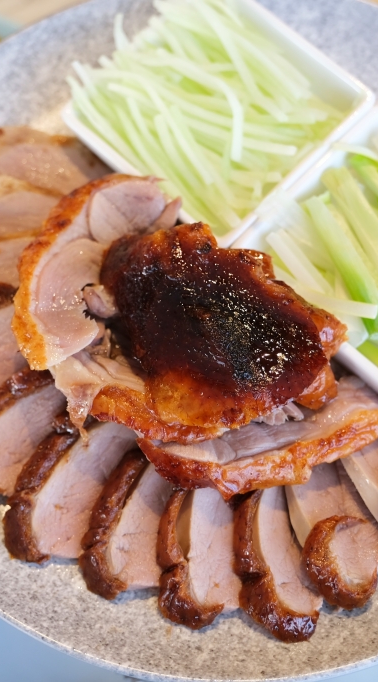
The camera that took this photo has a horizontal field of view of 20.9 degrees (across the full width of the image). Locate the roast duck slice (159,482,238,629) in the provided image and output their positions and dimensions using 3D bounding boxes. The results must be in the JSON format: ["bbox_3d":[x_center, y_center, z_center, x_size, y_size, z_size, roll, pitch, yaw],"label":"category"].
[{"bbox_3d":[0.003,0.076,0.366,0.029,0.021,0.057,-1,66,1],"label":"roast duck slice"}]

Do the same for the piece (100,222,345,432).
[{"bbox_3d":[0.013,-0.004,0.384,0.089,0.030,0.068,23,69,11],"label":"piece"}]

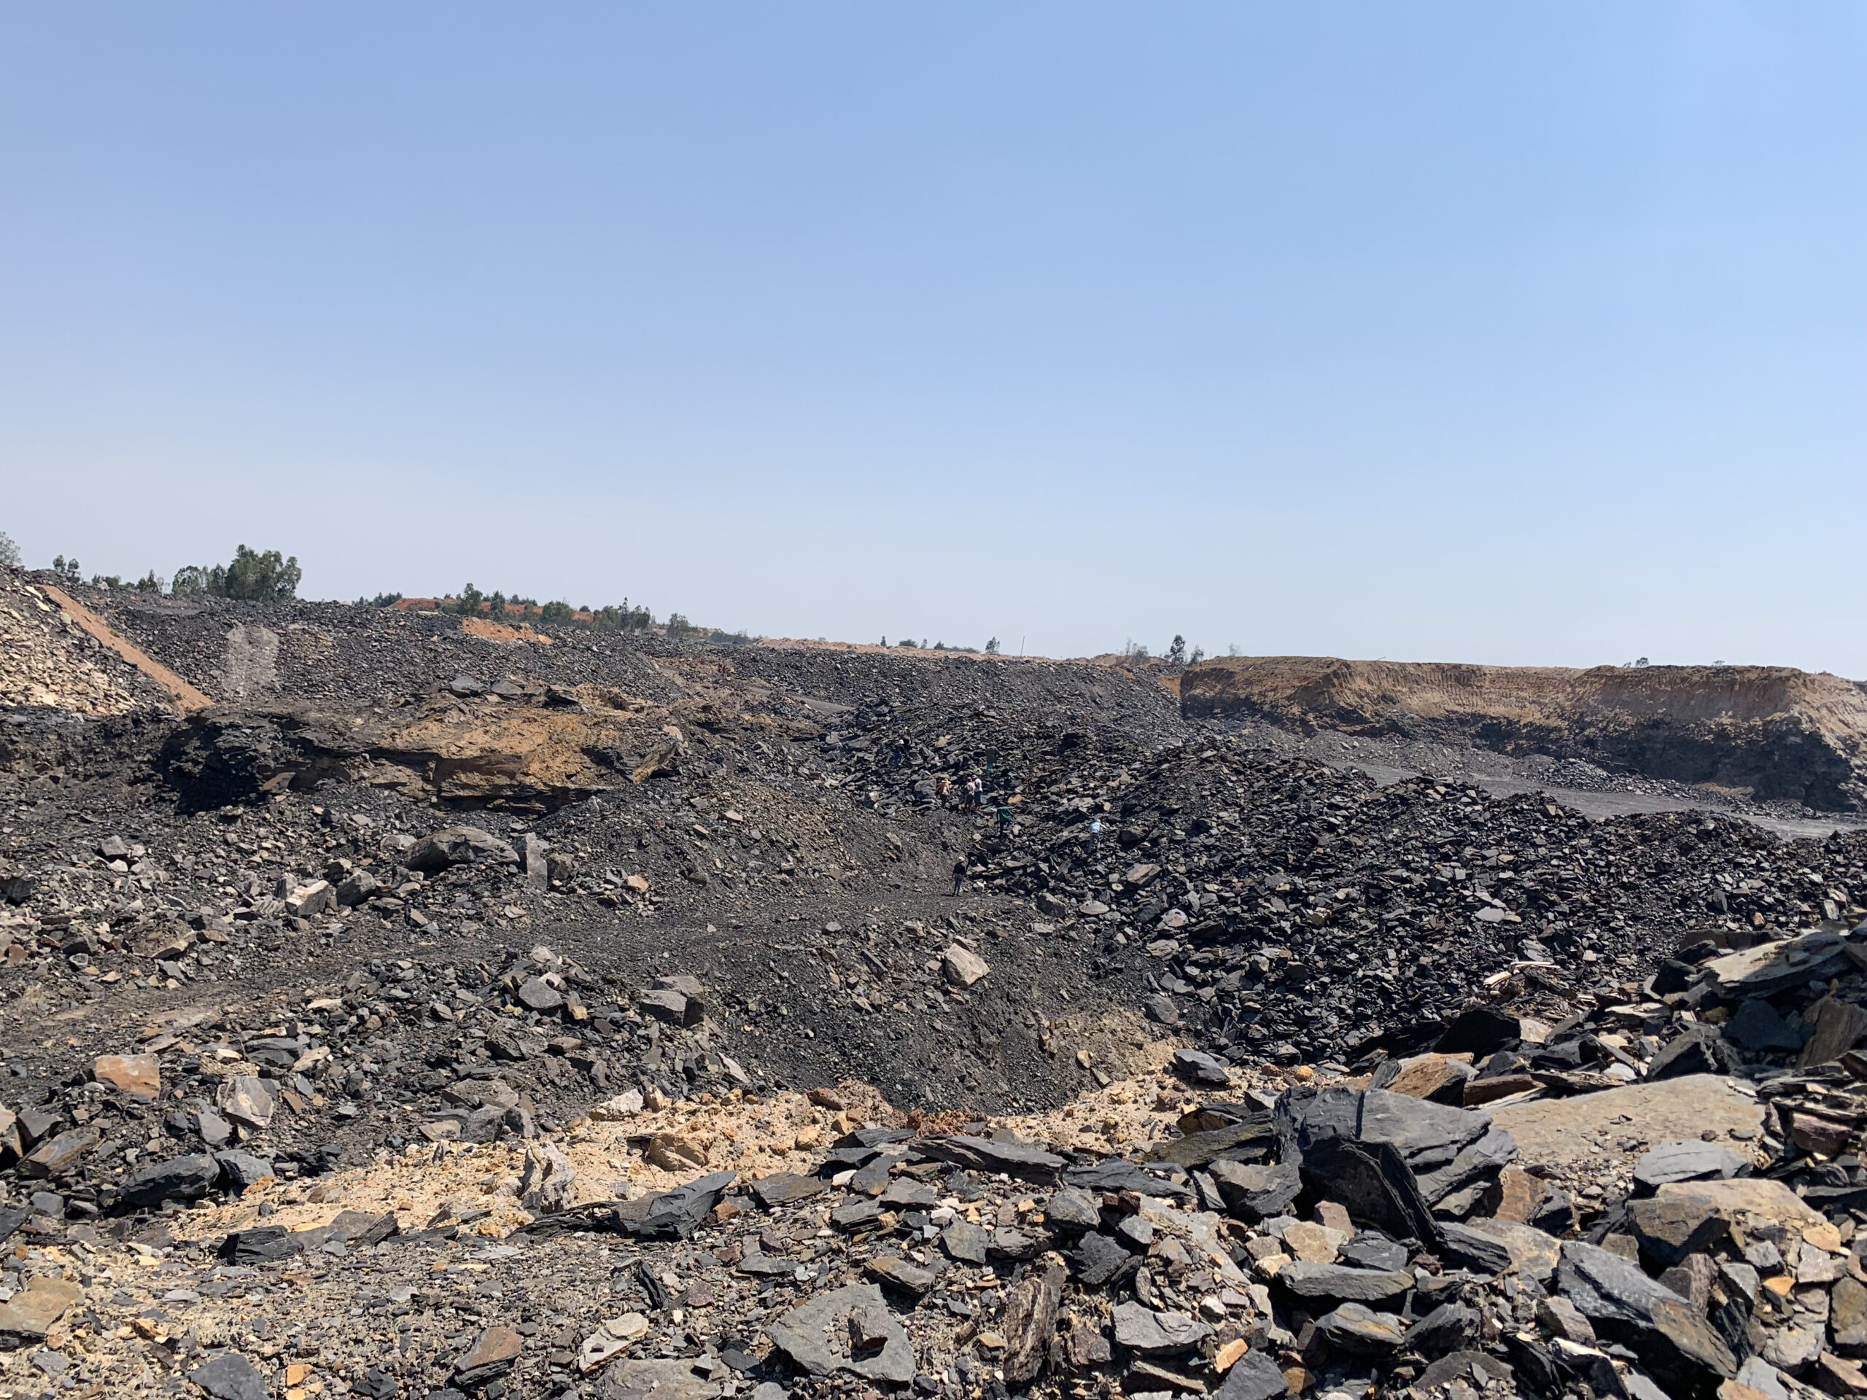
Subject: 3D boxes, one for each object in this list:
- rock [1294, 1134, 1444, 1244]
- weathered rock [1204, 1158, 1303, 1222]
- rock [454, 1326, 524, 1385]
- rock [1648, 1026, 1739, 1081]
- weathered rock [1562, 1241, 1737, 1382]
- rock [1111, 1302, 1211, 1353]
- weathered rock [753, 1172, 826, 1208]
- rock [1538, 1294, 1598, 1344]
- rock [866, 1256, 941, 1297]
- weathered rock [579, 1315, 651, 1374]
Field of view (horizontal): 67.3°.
[{"bbox_3d":[1.850,2.103,6.000,0.560,0.370,0.270,1,2,32],"label":"rock"},{"bbox_3d":[1.187,1.817,5.200,0.350,0.180,0.250,0,2,13],"label":"weathered rock"},{"bbox_3d":[-1.238,1.823,3.900,0.126,0.081,0.159,2,2,30],"label":"rock"},{"bbox_3d":[3.686,1.708,6.800,0.340,0.211,0.272,0,2,-19],"label":"rock"},{"bbox_3d":[2.258,1.933,4.450,0.542,0.139,0.232,22,14,35],"label":"weathered rock"},{"bbox_3d":[0.633,1.746,3.900,0.275,0.085,0.180,0,2,9],"label":"rock"},{"bbox_3d":[-0.521,1.763,5.050,0.228,0.066,0.169,1,2,10],"label":"weathered rock"},{"bbox_3d":[1.989,1.945,4.400,0.159,0.114,0.135,1,2,27],"label":"rock"},{"bbox_3d":[-0.097,1.808,4.400,0.217,0.062,0.127,0,2,-20],"label":"rock"},{"bbox_3d":[-0.908,1.839,4.000,0.122,0.069,0.185,2,2,40],"label":"weathered rock"}]

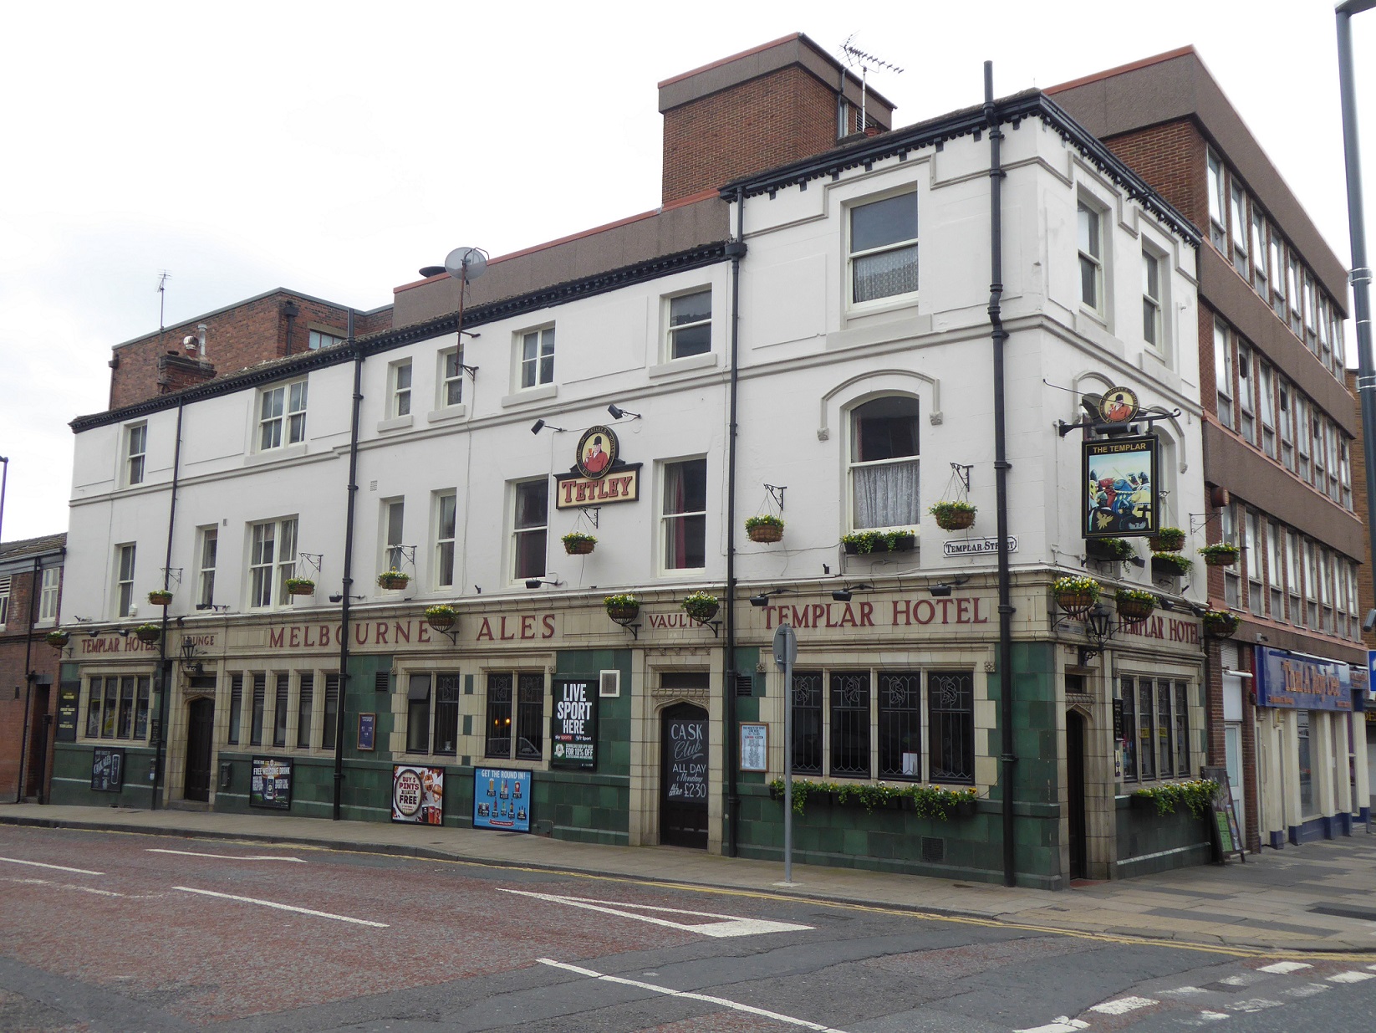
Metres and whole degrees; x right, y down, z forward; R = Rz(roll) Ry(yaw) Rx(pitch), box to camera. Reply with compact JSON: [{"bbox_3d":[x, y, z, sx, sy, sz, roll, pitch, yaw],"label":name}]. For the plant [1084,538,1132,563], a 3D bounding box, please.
[{"bbox_3d":[5.354,0.383,15.780,0.270,0.290,1.120,-6,-11,40],"label":"plant"}]

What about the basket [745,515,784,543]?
[{"bbox_3d":[1.029,0.167,16.613,0.520,0.360,0.520,1,-8,0],"label":"basket"}]

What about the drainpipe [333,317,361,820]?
[{"bbox_3d":[-6.568,0.822,23.702,0.200,9.820,0.380,-6,-10,40],"label":"drainpipe"}]

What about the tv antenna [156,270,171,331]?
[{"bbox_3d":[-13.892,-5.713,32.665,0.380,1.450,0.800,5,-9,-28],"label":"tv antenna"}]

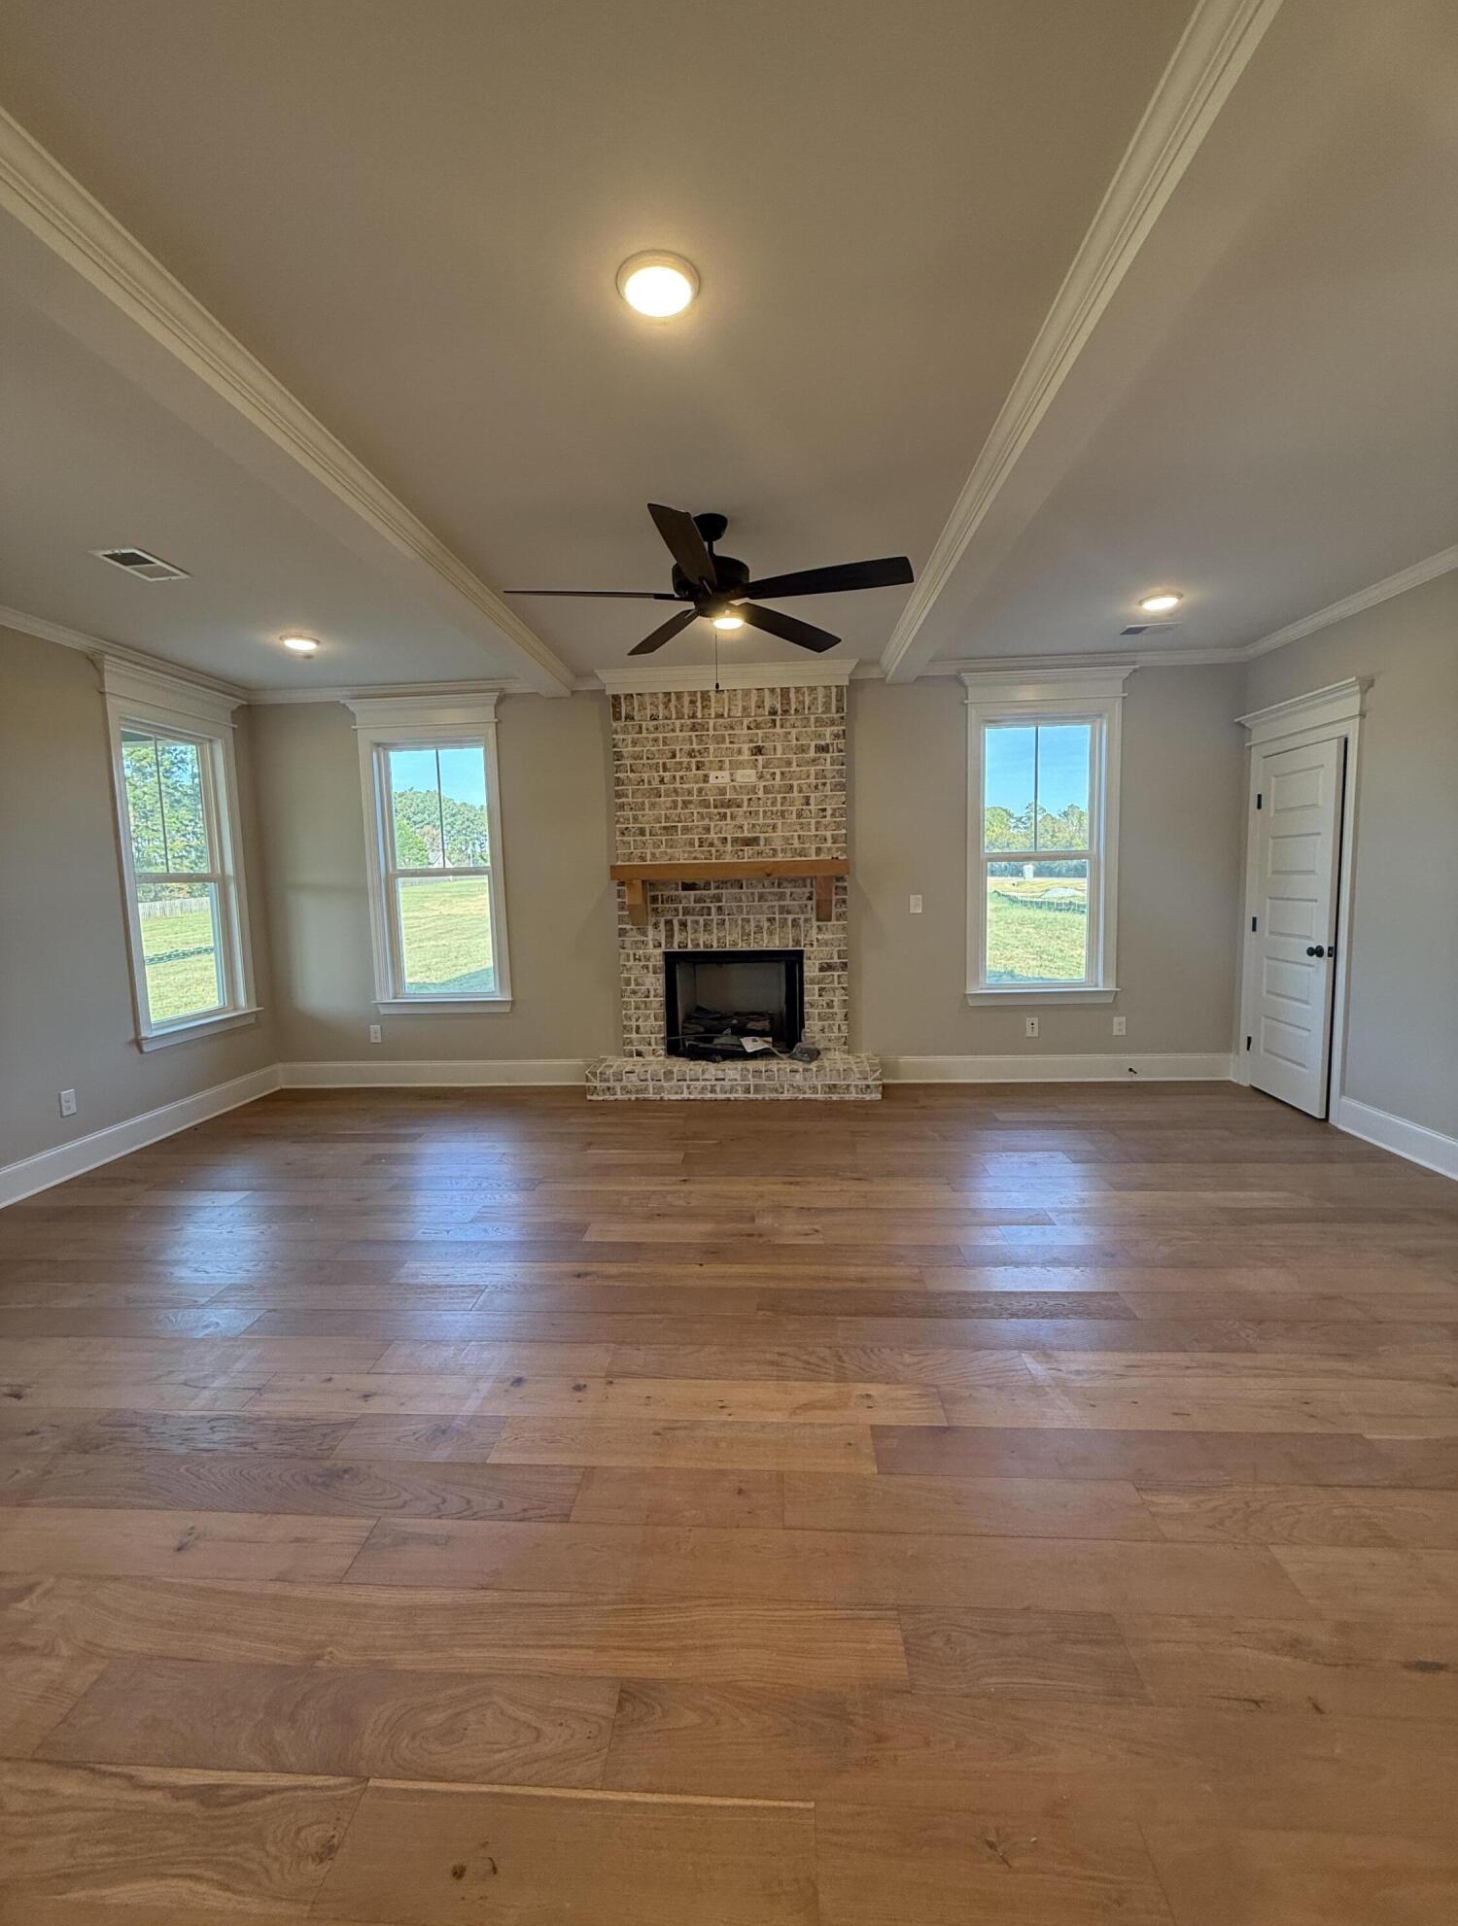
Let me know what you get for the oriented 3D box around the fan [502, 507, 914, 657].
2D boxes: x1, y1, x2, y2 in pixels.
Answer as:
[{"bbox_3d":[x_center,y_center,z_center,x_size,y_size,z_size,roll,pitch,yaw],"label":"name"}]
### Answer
[{"bbox_3d":[-0.074,-1.476,2.985,1.500,0.398,1.480,-1,6,4],"label":"fan"}]

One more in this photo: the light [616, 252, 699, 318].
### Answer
[{"bbox_3d":[-0.156,-1.513,1.769,0.190,0.027,0.190,-1,6,4],"label":"light"}]

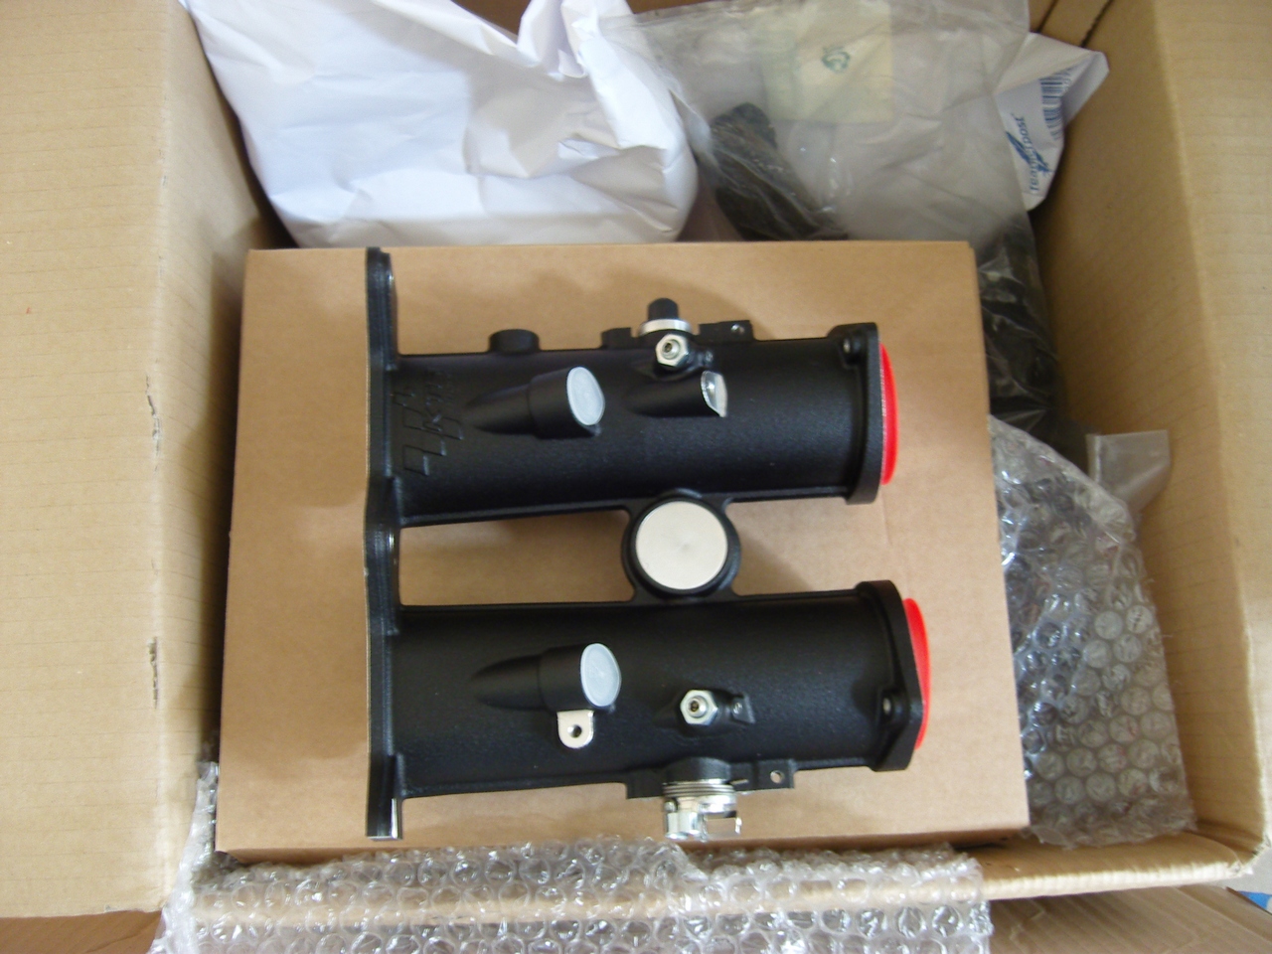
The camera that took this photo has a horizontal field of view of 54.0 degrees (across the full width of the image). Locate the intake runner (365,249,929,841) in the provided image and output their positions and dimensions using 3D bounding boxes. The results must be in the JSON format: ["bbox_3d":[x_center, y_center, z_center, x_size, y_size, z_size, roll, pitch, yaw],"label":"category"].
[{"bbox_3d":[0.005,0.022,0.436,0.189,0.088,0.204,-2,76,-3],"label":"intake runner"}]

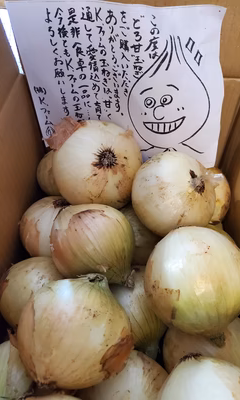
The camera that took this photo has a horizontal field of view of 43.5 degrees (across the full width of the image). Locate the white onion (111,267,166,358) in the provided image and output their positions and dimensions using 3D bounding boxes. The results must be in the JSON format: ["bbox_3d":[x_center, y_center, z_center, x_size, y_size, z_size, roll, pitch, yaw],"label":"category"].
[{"bbox_3d":[0.017,0.117,0.323,0.080,0.090,0.080,-9,18,3],"label":"white onion"}]

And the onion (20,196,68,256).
[{"bbox_3d":[-0.081,0.032,0.360,0.075,0.070,0.075,11,37,-9],"label":"onion"}]

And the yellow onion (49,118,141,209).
[{"bbox_3d":[-0.024,-0.039,0.322,0.094,0.088,0.094,1,82,-10],"label":"yellow onion"}]

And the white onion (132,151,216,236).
[{"bbox_3d":[0.059,-0.007,0.330,0.092,0.088,0.092,13,68,-35],"label":"white onion"}]

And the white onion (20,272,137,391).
[{"bbox_3d":[-0.036,0.104,0.246,0.092,0.092,0.095,24,96,-3],"label":"white onion"}]

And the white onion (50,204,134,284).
[{"bbox_3d":[-0.029,0.046,0.311,0.083,0.083,0.090,-41,90,0],"label":"white onion"}]

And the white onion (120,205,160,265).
[{"bbox_3d":[0.026,0.040,0.384,0.081,0.078,0.081,0,49,0],"label":"white onion"}]

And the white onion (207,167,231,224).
[{"bbox_3d":[0.105,-0.006,0.396,0.079,0.076,0.079,0,49,0],"label":"white onion"}]

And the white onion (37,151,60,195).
[{"bbox_3d":[-0.074,-0.035,0.387,0.066,0.063,0.066,0,49,0],"label":"white onion"}]

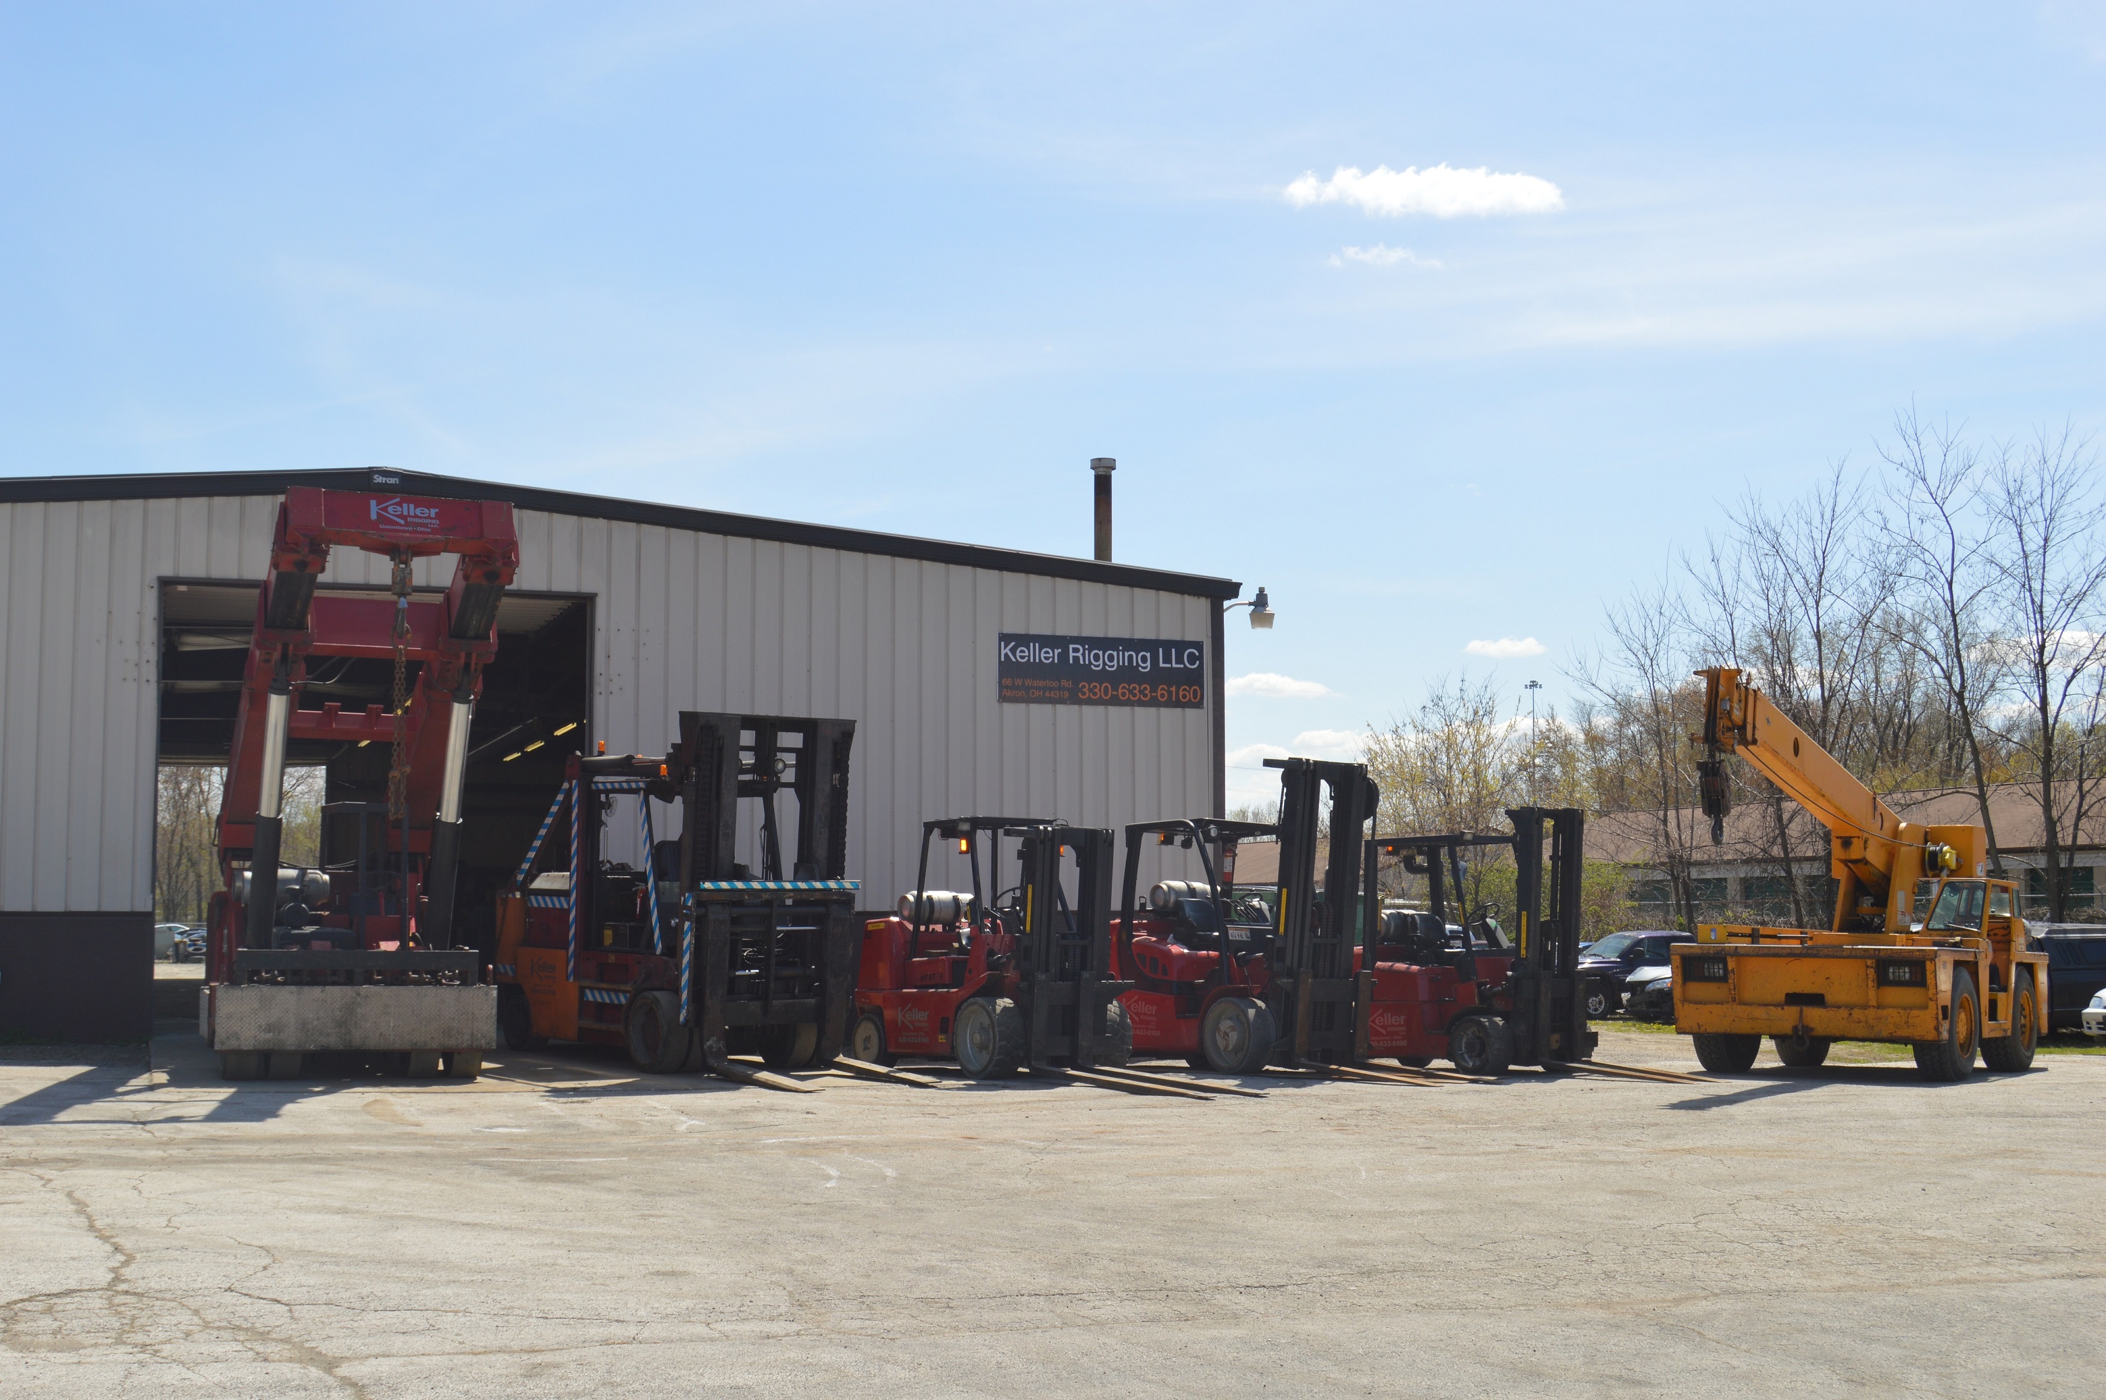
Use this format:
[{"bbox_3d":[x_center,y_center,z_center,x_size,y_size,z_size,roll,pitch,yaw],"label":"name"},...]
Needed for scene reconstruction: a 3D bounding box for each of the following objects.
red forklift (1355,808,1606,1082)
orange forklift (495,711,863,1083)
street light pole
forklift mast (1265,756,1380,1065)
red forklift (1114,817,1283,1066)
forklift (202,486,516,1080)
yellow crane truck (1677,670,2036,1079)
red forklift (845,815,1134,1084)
[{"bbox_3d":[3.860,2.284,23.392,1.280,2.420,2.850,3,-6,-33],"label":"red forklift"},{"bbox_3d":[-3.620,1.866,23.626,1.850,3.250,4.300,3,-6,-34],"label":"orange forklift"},{"bbox_3d":[61.800,12.544,316.029,2.200,30.500,2.200,1,-5,-11],"label":"street light pole"},{"bbox_3d":[2.410,1.957,22.766,1.200,2.870,0.700,3,-6,-33],"label":"forklift mast"},{"bbox_3d":[1.630,2.374,23.886,1.450,2.320,3.000,3,-6,-33],"label":"red forklift"},{"bbox_3d":[-7.000,0.935,24.204,2.440,5.200,4.900,2,-5,-20],"label":"forklift"},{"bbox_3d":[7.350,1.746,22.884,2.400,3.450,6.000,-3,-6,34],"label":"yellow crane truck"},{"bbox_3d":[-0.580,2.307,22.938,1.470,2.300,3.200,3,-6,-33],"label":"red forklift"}]

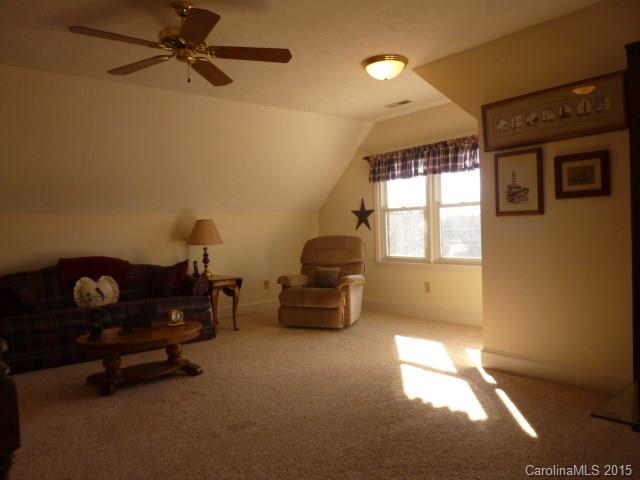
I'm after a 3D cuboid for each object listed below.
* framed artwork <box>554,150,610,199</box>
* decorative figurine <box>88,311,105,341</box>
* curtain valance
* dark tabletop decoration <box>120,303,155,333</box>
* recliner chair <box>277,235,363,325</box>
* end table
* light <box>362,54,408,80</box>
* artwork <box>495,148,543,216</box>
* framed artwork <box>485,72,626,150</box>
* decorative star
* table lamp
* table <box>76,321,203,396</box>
[{"bbox_3d":[1.723,-0.424,3.034,0.025,0.285,0.334,-3,2,-39],"label":"framed artwork"},{"bbox_3d":[-1.652,0.615,3.408,0.103,0.211,0.097,-3,2,-39],"label":"decorative figurine"},{"bbox_3d":[1.219,-0.932,5.442,0.100,0.348,1.915,-3,2,-39],"label":"curtain valance"},{"bbox_3d":[-1.458,0.598,3.656,0.239,0.217,0.137,-3,2,-39],"label":"dark tabletop decoration"},{"bbox_3d":[0.051,0.469,5.740,0.935,1.045,0.923,-1,2,22],"label":"recliner chair"},{"bbox_3d":[-1.233,0.747,5.430,0.422,0.598,0.673,-3,2,-39],"label":"end table"},{"bbox_3d":[0.553,-1.432,3.909,0.390,0.123,0.390,-2,1,0],"label":"light"},{"bbox_3d":[1.450,-0.408,3.365,0.025,0.469,0.355,-3,2,-39],"label":"artwork"},{"bbox_3d":[1.564,-0.852,3.173,0.030,0.359,0.963,-8,5,-39],"label":"framed artwork"},{"bbox_3d":[0.591,-0.349,6.325,0.040,0.439,0.422,-3,2,-39],"label":"decorative star"},{"bbox_3d":[-1.294,0.111,5.271,0.422,0.684,0.422,-3,2,-39],"label":"table lamp"},{"bbox_3d":[-1.374,0.904,3.621,0.935,0.388,0.718,-3,2,-39],"label":"table"}]

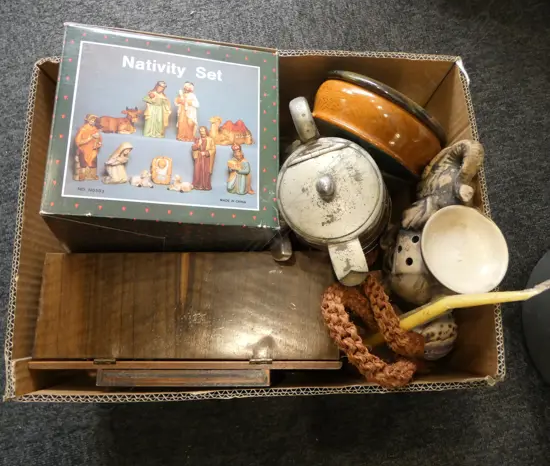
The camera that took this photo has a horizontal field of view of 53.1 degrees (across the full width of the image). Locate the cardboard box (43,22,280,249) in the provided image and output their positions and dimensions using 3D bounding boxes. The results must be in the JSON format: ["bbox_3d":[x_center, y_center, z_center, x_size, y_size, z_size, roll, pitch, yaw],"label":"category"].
[{"bbox_3d":[-0.102,-0.068,0.524,0.183,0.148,0.168,3,73,-12],"label":"cardboard box"}]

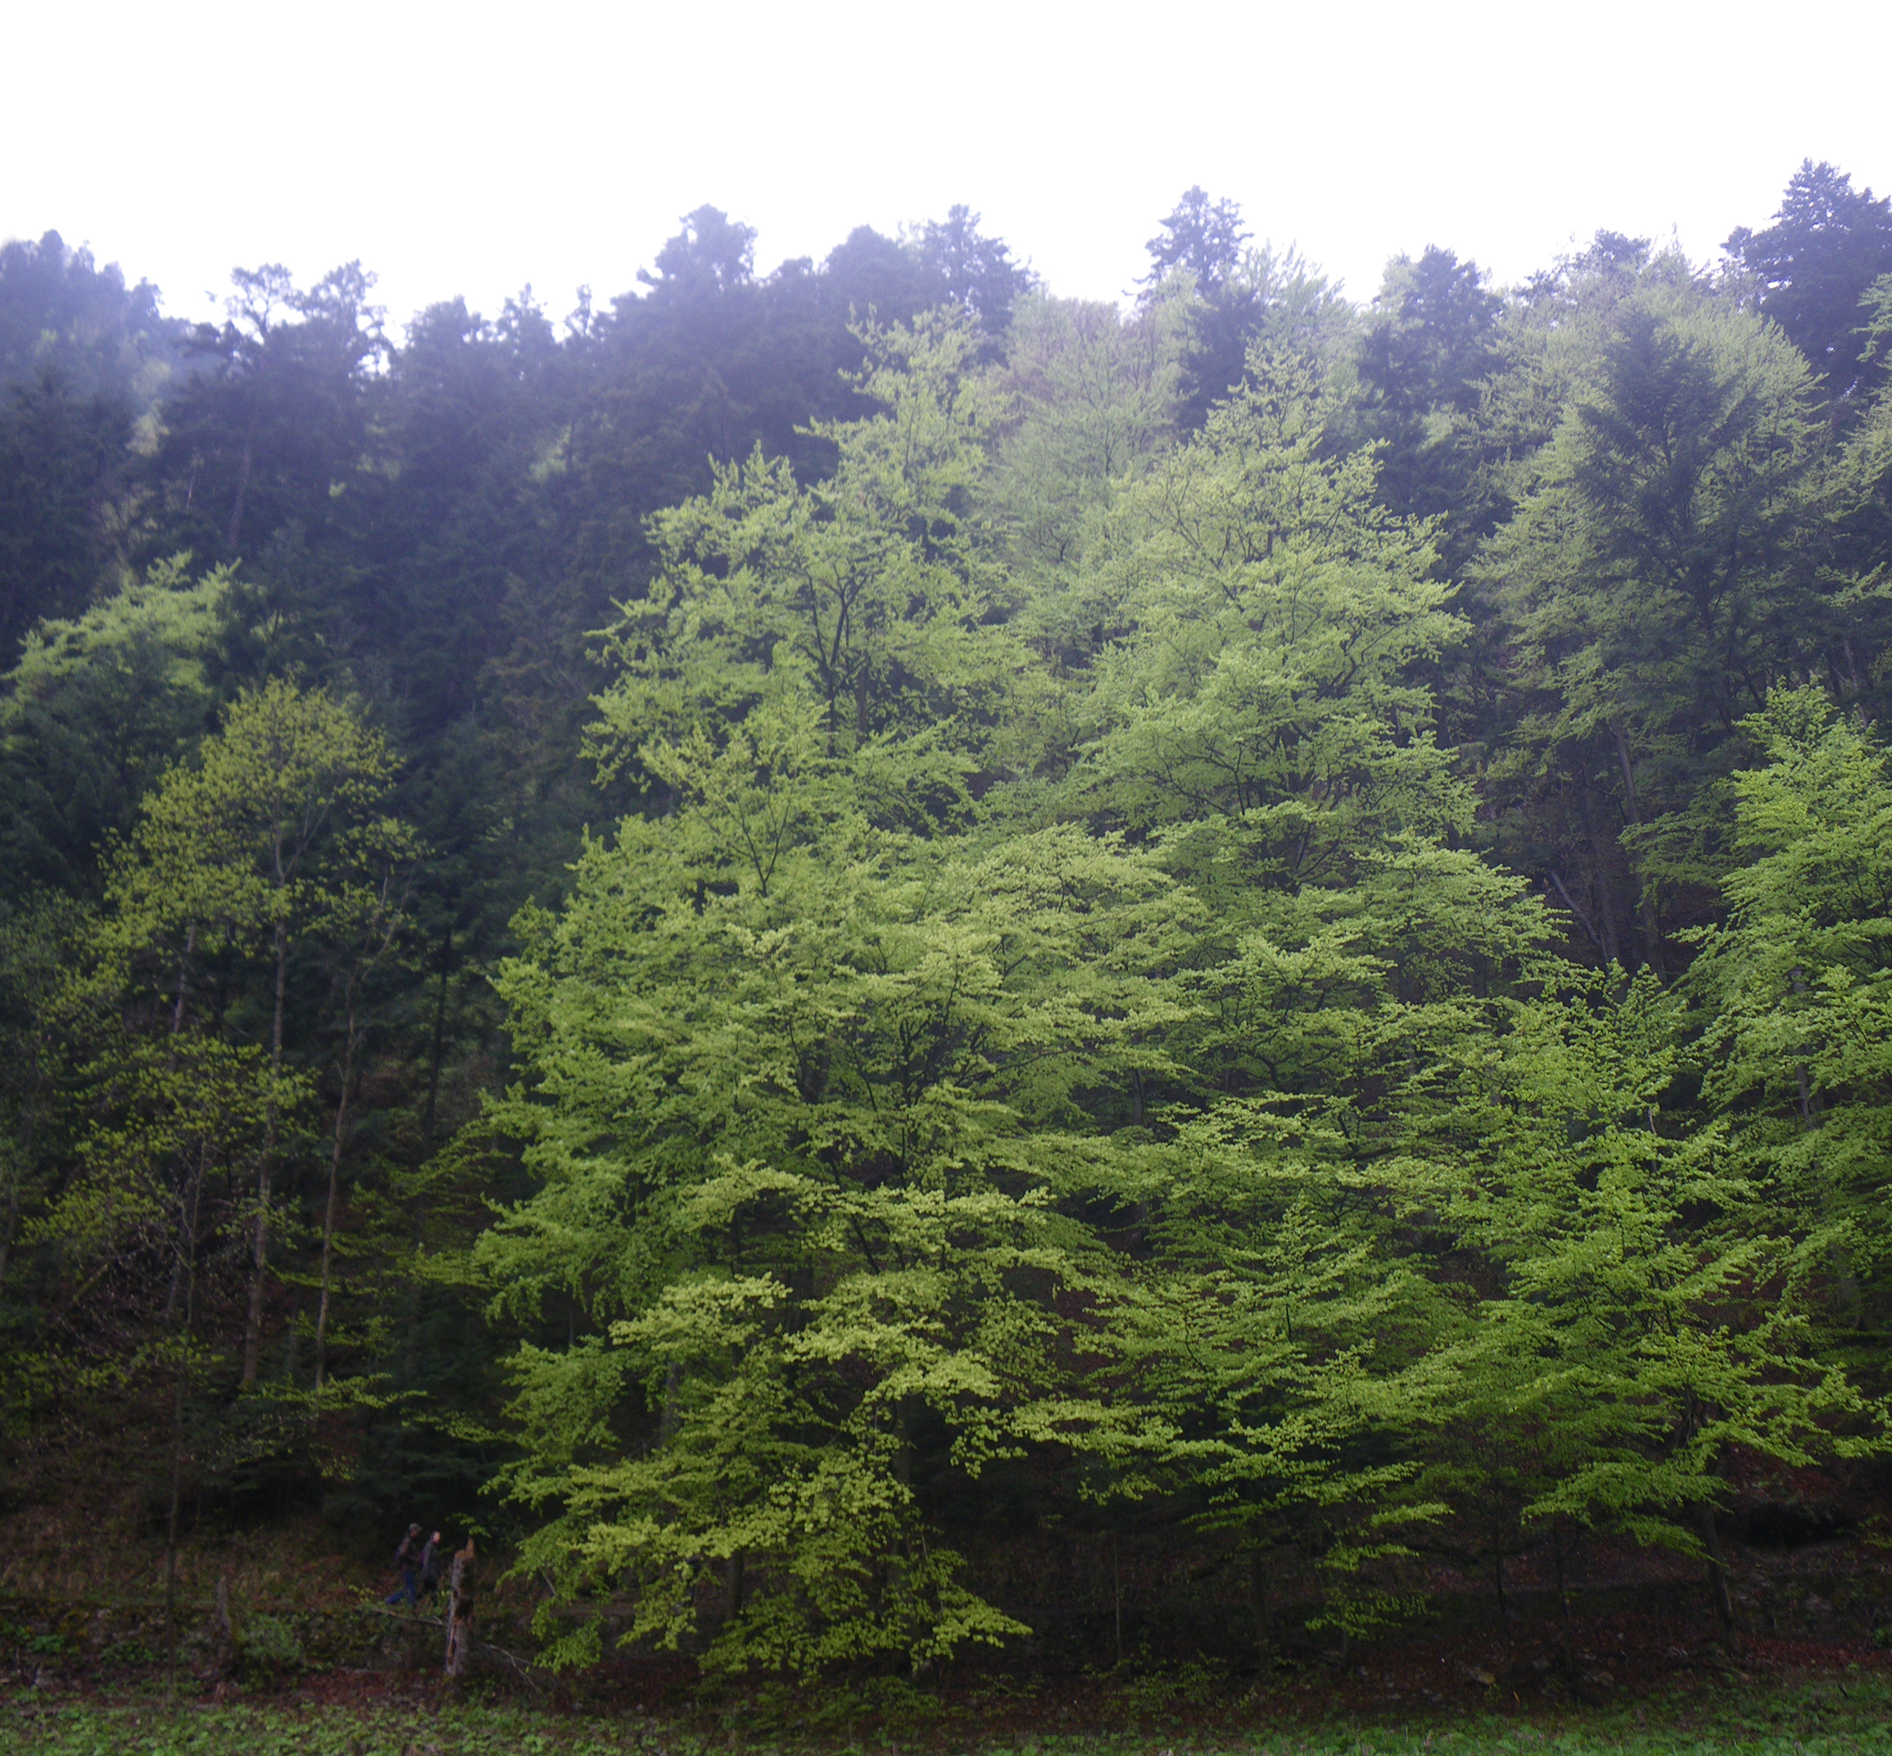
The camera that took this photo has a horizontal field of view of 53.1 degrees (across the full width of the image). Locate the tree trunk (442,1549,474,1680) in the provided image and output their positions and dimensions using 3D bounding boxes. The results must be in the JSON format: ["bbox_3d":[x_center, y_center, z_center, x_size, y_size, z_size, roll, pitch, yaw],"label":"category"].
[{"bbox_3d":[-8.601,12.957,33.577,0.450,2.270,0.420,-1,-20,0],"label":"tree trunk"}]

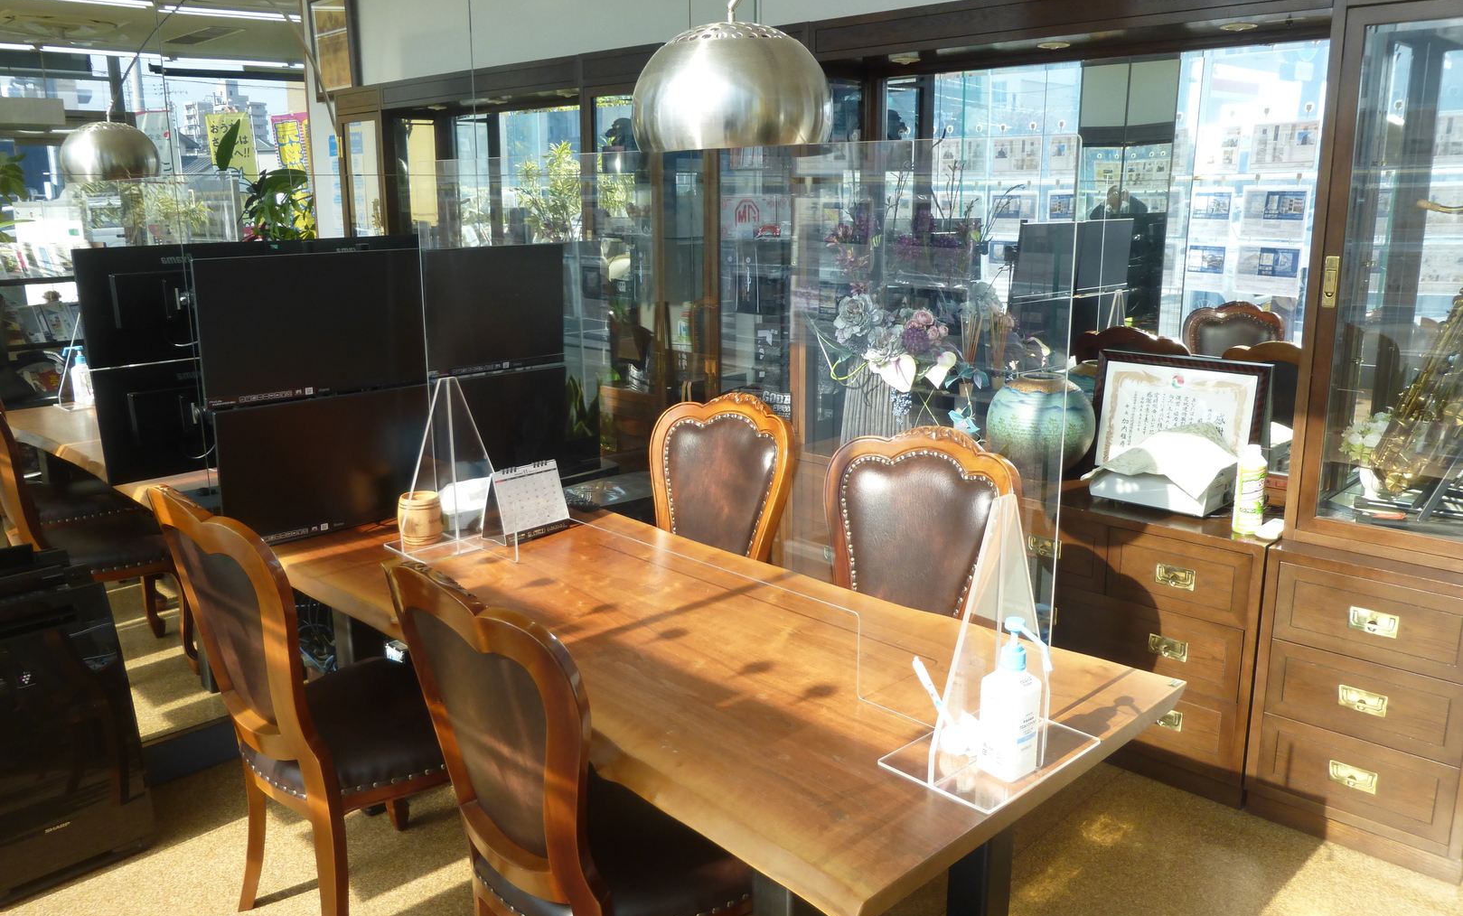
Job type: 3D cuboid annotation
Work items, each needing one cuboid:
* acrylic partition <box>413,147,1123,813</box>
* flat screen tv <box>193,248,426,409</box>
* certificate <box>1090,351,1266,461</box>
[{"bbox_3d":[-0.139,-0.114,2.055,0.300,0.888,1.680,-13,18,-43],"label":"acrylic partition"},{"bbox_3d":[-0.965,-0.308,2.554,0.541,0.325,0.050,-13,18,-43],"label":"flat screen tv"},{"bbox_3d":[1.225,-0.104,3.044,0.025,0.344,0.463,-4,12,-45],"label":"certificate"}]

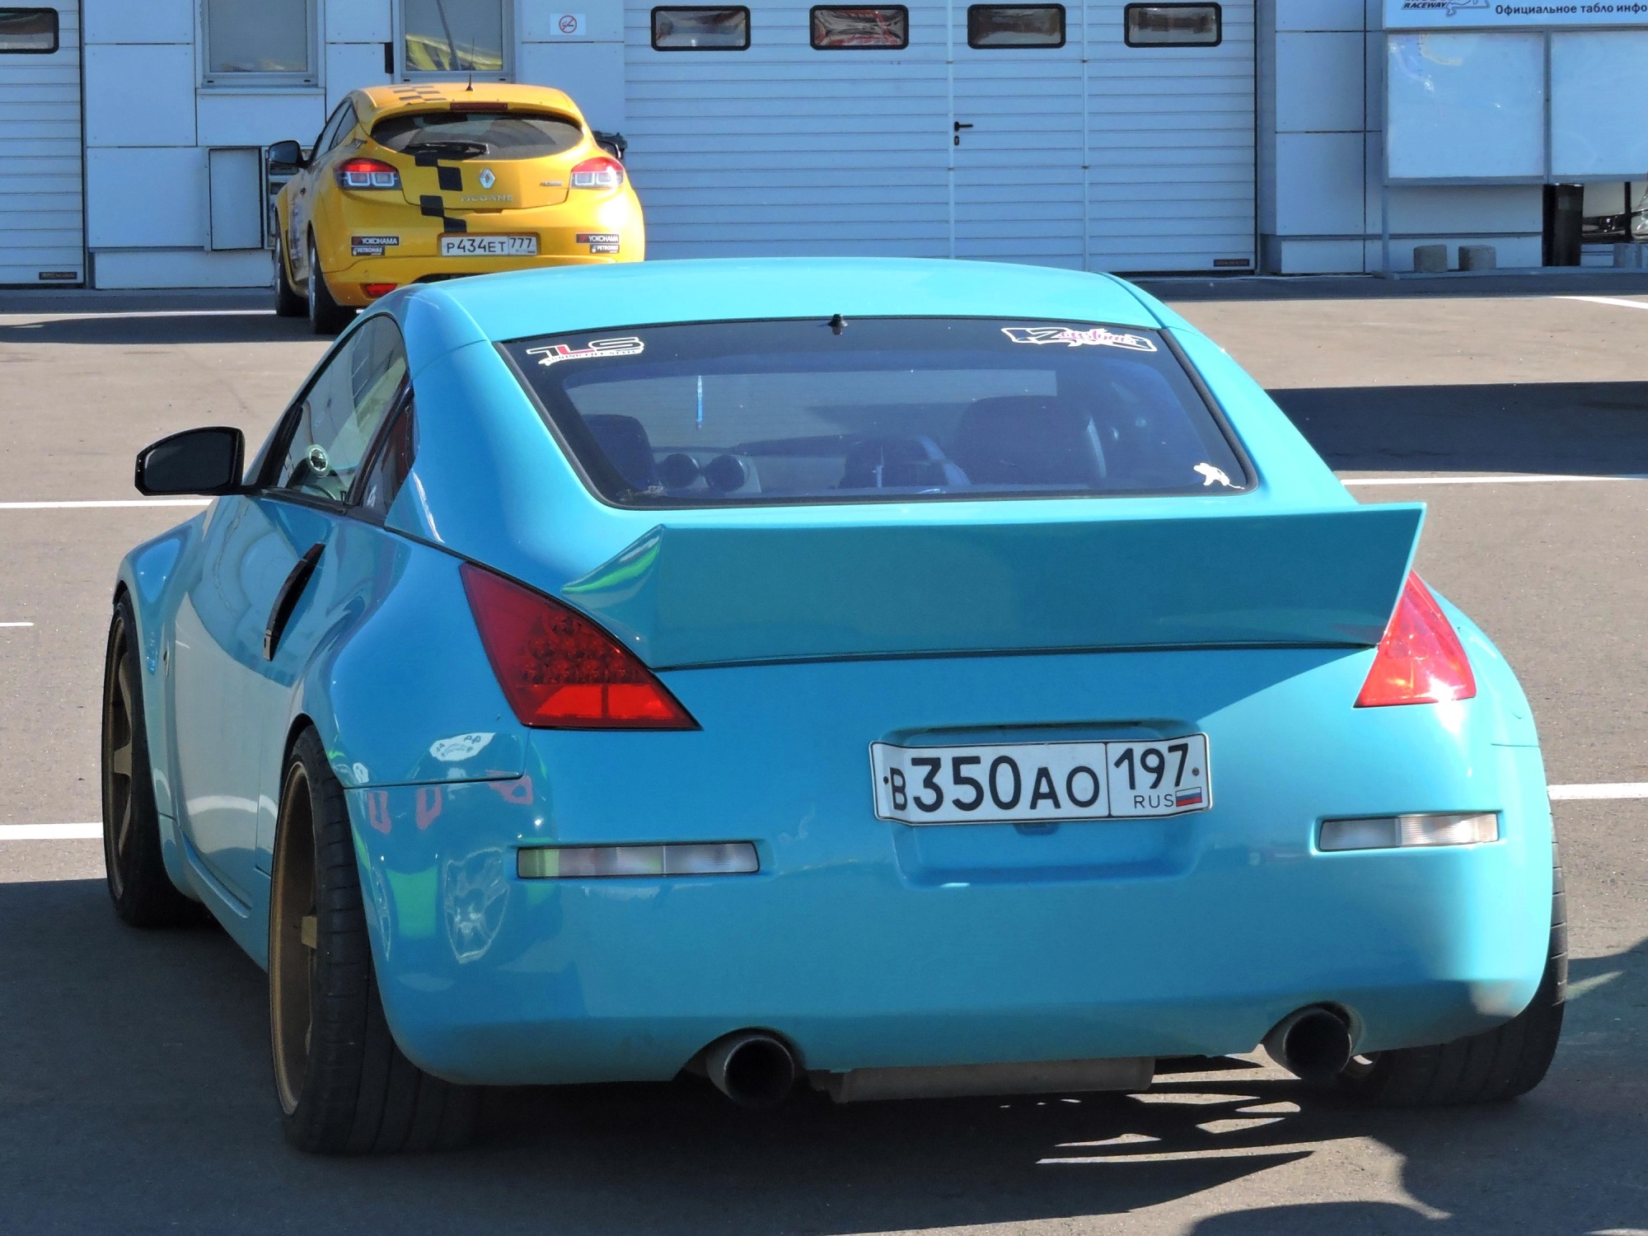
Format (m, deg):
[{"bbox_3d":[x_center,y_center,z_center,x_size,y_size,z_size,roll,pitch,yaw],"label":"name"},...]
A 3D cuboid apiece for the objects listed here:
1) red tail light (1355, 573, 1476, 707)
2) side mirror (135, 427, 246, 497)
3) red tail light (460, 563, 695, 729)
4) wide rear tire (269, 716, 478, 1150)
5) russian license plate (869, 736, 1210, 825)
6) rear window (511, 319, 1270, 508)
[{"bbox_3d":[0.828,0.012,8.807,0.260,0.220,0.490,-1,5,-12],"label":"red tail light"},{"bbox_3d":[-1.133,-0.278,10.635,0.210,0.130,0.120,-1,5,-12],"label":"side mirror"},{"bbox_3d":[-0.353,0.042,8.547,0.260,0.220,0.490,-1,5,-12],"label":"red tail light"},{"bbox_3d":[-0.667,0.477,9.011,0.275,0.648,0.656,-1,5,-12],"label":"wide rear tire"},{"bbox_3d":[0.306,0.229,8.389,0.490,0.112,0.035,-1,-10,-12],"label":"russian license plate"},{"bbox_3d":[0.095,-0.327,9.285,1.120,0.090,0.720,-1,25,-12],"label":"rear window"}]

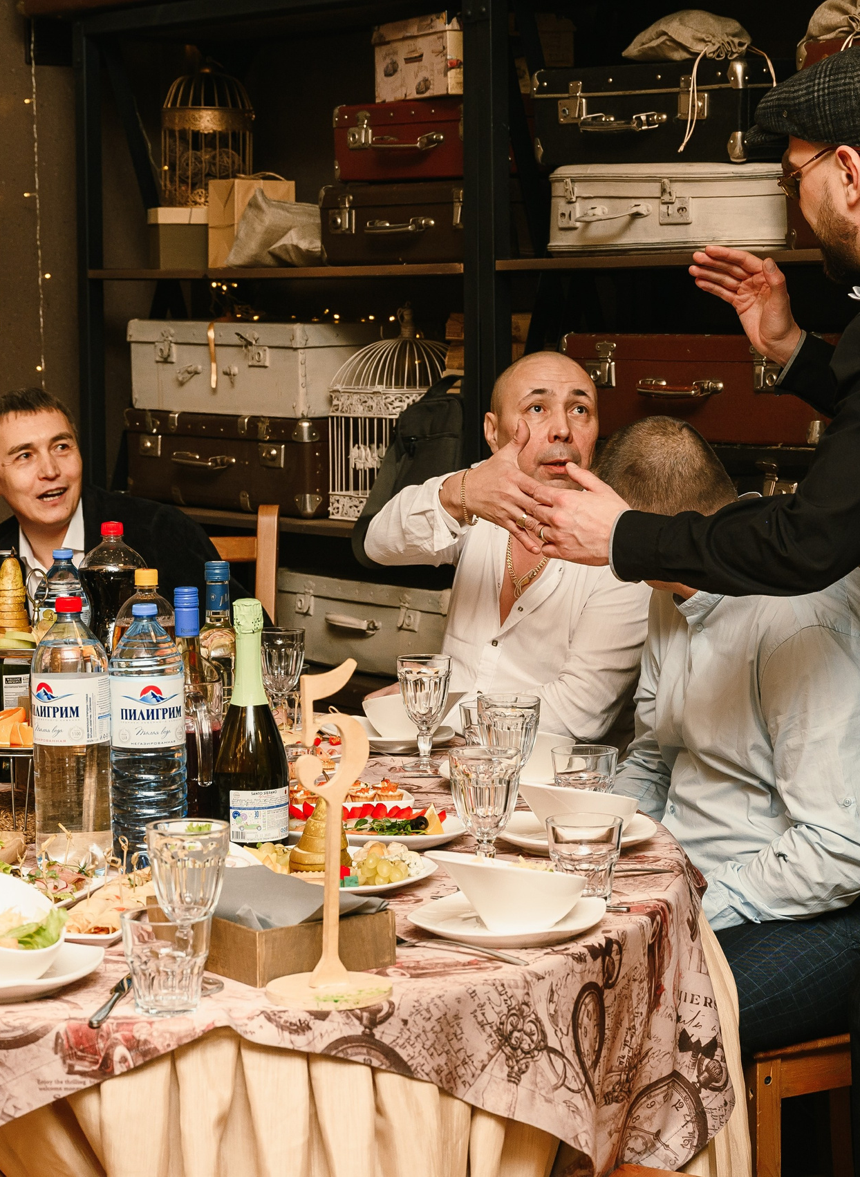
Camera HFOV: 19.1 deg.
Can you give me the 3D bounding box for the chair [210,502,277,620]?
[{"bbox_3d":[-0.497,0.378,4.765,0.410,1.049,0.460,0,6,3],"label":"chair"}]

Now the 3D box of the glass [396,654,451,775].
[{"bbox_3d":[-0.008,0.176,3.616,0.078,0.157,0.078,-1,7,0],"label":"glass"}]

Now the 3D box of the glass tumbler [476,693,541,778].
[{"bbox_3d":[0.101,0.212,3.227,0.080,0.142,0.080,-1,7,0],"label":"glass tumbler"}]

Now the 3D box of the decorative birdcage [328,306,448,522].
[{"bbox_3d":[-0.045,-0.357,5.163,0.231,0.431,0.231,-6,9,-39],"label":"decorative birdcage"}]

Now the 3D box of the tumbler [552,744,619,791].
[{"bbox_3d":[0.201,0.254,3.295,0.086,0.091,0.086,0,6,0],"label":"tumbler"}]

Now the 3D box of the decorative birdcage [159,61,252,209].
[{"bbox_3d":[-0.485,-0.976,5.497,0.200,0.300,0.200,0,6,0],"label":"decorative birdcage"}]

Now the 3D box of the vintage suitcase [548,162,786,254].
[{"bbox_3d":[0.471,-0.715,4.864,0.300,0.161,0.410,-6,8,-44],"label":"vintage suitcase"}]

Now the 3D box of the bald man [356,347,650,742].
[{"bbox_3d":[0.097,0.299,4.094,0.560,1.338,0.760,2,6,19],"label":"bald man"}]

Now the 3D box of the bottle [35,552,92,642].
[{"bbox_3d":[-0.521,0.103,3.668,0.088,0.315,0.088,-1,7,0],"label":"bottle"}]

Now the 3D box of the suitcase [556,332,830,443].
[{"bbox_3d":[0.579,-0.359,4.511,0.380,0.184,0.580,-6,9,-44],"label":"suitcase"}]

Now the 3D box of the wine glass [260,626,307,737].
[{"bbox_3d":[-0.236,0.148,4.078,0.079,0.161,0.079,0,6,0],"label":"wine glass"}]

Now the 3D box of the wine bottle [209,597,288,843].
[{"bbox_3d":[-0.223,0.158,3.167,0.089,0.303,0.089,-2,6,-10],"label":"wine bottle"}]

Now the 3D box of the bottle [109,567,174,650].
[{"bbox_3d":[-0.357,0.143,3.237,0.088,0.333,0.088,0,6,0],"label":"bottle"}]

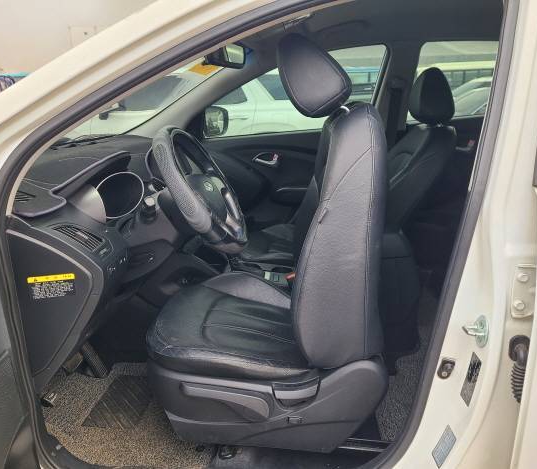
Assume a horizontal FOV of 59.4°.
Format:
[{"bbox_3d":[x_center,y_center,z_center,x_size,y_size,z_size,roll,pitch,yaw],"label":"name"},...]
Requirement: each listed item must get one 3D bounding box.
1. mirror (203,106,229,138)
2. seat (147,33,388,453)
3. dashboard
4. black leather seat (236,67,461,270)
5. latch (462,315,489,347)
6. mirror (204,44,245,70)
[{"bbox_3d":[-0.290,-0.625,2.575,0.130,0.175,0.230,7,19,23],"label":"mirror"},{"bbox_3d":[-0.017,-0.021,1.307,0.645,1.010,0.530,2,17,7],"label":"seat"},{"bbox_3d":[-0.528,-0.093,1.741,0.590,0.560,1.420,2,17,7],"label":"dashboard"},{"bbox_3d":[0.287,-0.206,1.991,0.920,0.945,0.520,2,17,7],"label":"black leather seat"},{"bbox_3d":[0.383,0.179,0.875,0.045,0.064,0.036,-2,17,-8],"label":"latch"},{"bbox_3d":[-0.136,-0.584,1.540,0.075,0.075,0.250,4,17,11],"label":"mirror"}]

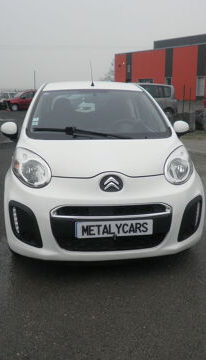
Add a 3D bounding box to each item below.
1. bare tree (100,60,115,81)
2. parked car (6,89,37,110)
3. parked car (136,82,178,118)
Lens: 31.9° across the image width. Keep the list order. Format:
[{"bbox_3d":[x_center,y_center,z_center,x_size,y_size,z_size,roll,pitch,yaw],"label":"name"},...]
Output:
[{"bbox_3d":[2.380,-23.612,81.724,7.500,9.500,7.500,1,14,2],"label":"bare tree"},{"bbox_3d":[-5.084,-5.735,25.728,4.000,1.500,1.700,-6,15,-25],"label":"parked car"},{"bbox_3d":[1.259,-3.052,14.644,4.270,1.620,1.800,-11,18,-38],"label":"parked car"}]

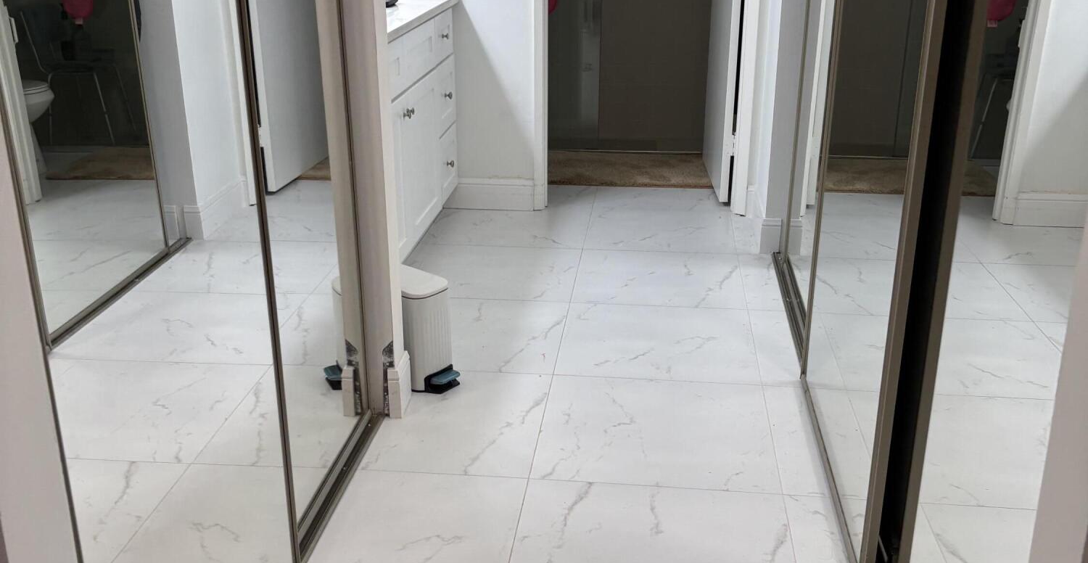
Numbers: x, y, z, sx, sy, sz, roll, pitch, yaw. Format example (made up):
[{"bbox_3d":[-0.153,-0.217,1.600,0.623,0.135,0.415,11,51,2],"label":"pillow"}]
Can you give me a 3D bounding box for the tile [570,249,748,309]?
[{"bbox_3d":[0.426,-0.012,4.012,0.603,0.010,0.602,2,20,6],"label":"tile"}]

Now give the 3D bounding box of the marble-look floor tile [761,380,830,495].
[{"bbox_3d":[0.656,0.407,2.829,0.129,0.012,0.595,2,20,6],"label":"marble-look floor tile"}]

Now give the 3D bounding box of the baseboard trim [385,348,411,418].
[{"bbox_3d":[-0.393,0.281,2.970,0.036,0.140,0.130,2,20,6],"label":"baseboard trim"}]

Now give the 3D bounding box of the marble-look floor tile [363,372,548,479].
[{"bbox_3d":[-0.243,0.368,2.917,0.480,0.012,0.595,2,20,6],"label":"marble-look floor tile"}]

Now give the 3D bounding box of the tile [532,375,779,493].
[{"bbox_3d":[0.294,0.391,2.865,0.600,0.012,0.595,2,20,6],"label":"tile"}]

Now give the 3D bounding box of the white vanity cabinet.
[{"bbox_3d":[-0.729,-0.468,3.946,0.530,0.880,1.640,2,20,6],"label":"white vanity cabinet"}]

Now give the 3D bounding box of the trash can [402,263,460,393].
[{"bbox_3d":[-0.384,0.136,3.136,0.290,0.300,0.170,14,24,34],"label":"trash can"}]

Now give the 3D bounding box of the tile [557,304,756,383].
[{"bbox_3d":[0.357,0.190,3.423,0.600,0.012,0.595,2,20,6],"label":"tile"}]

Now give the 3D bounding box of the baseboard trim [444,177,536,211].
[{"bbox_3d":[-0.237,-0.387,4.783,0.392,0.143,0.016,2,20,4],"label":"baseboard trim"}]

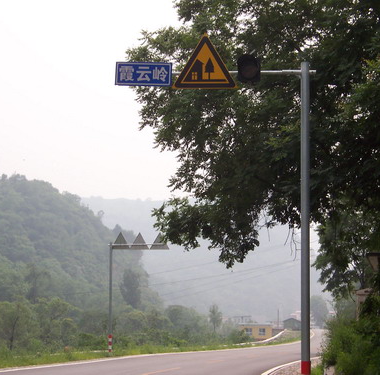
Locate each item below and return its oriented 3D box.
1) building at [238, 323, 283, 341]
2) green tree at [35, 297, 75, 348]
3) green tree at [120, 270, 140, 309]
[{"bbox_3d":[9.220,19.240,115.000,5.040,2.630,4.600,1,-9,-7],"label":"building"},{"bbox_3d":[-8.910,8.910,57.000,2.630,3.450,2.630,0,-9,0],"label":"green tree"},{"bbox_3d":[-8.580,14.640,125.000,2.880,5.850,2.880,0,-9,0],"label":"green tree"}]

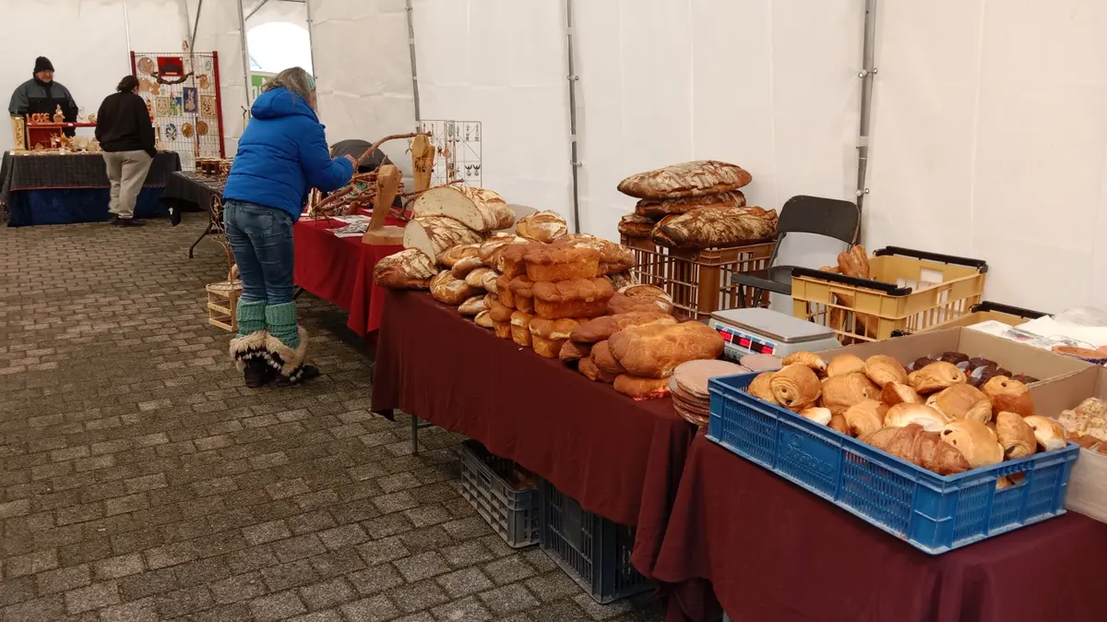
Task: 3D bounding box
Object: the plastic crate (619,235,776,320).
[{"bbox_3d":[0.647,-0.193,3.953,0.400,0.300,0.600,-9,17,-32],"label":"plastic crate"}]

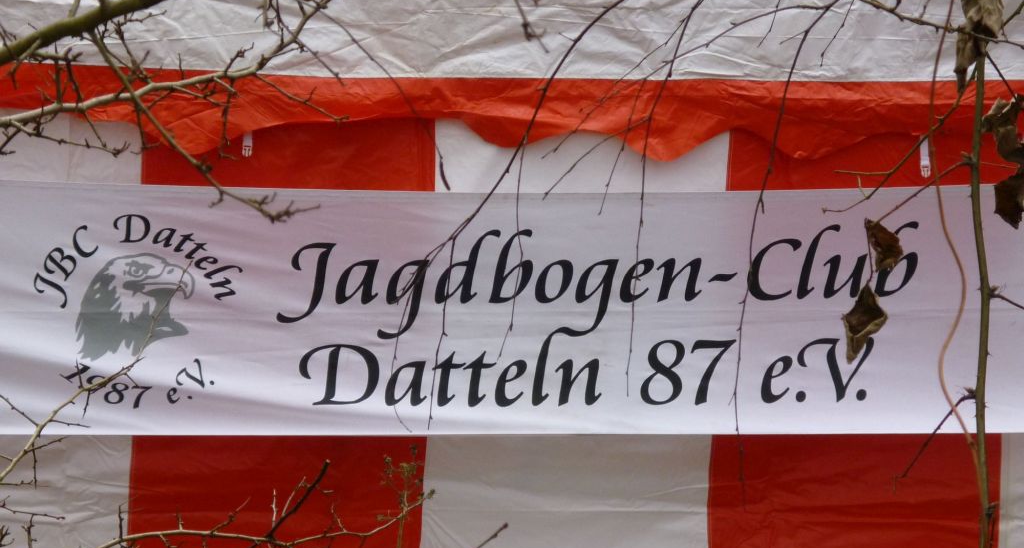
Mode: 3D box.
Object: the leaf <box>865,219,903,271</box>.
[{"bbox_3d":[0.390,-0.031,3.600,0.040,0.054,0.026,0,1,0],"label":"leaf"}]

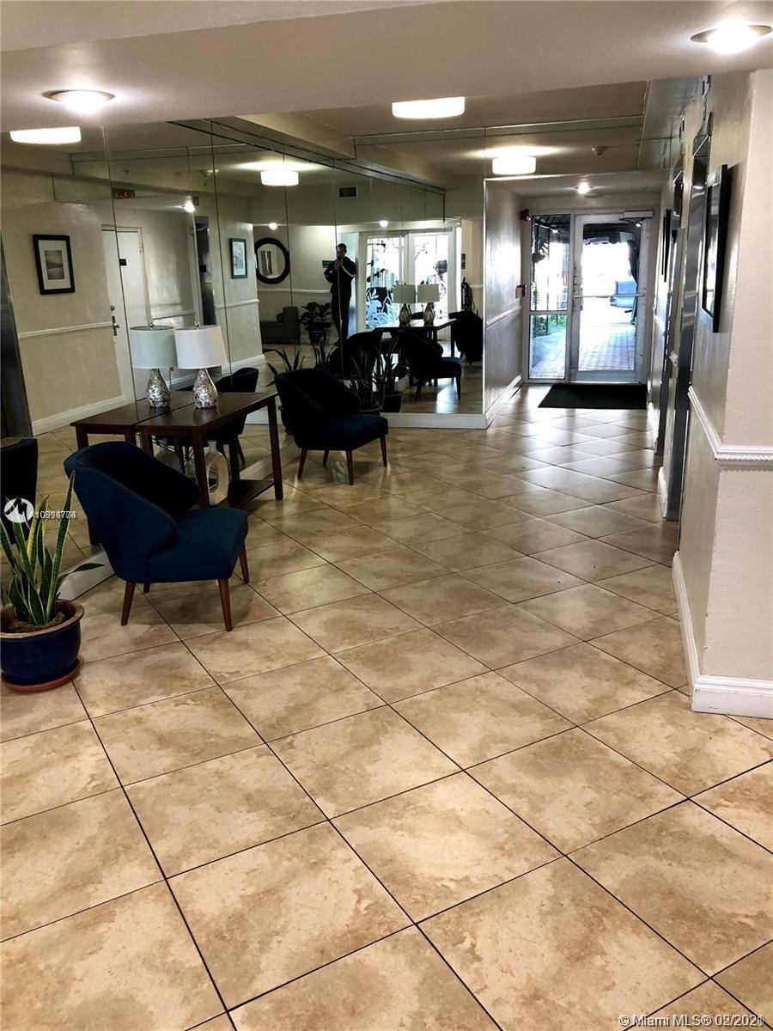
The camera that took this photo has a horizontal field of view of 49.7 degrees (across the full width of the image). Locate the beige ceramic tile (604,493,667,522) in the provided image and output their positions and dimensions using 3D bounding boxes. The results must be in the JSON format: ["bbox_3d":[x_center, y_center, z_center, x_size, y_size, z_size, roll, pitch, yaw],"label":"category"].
[{"bbox_3d":[1.628,-0.033,5.095,0.457,0.012,0.457,-11,19,-28],"label":"beige ceramic tile"}]

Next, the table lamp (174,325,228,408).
[{"bbox_3d":[-1.186,-0.967,5.357,0.340,0.525,0.340,3,18,15],"label":"table lamp"}]

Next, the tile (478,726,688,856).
[{"bbox_3d":[0.552,0.798,2.475,0.457,0.012,0.457,-11,19,-28],"label":"tile"}]

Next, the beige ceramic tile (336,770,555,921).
[{"bbox_3d":[0.153,0.875,2.258,0.457,0.012,0.457,-11,19,-28],"label":"beige ceramic tile"}]

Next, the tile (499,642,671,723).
[{"bbox_3d":[0.782,0.660,3.336,0.500,0.010,0.500,-11,20,-28],"label":"tile"}]

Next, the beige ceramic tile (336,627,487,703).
[{"bbox_3d":[0.100,0.623,3.517,0.500,0.010,0.500,-11,20,-28],"label":"beige ceramic tile"}]

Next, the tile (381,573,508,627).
[{"bbox_3d":[0.277,0.414,4.121,0.491,0.013,0.491,-11,20,-28],"label":"tile"}]

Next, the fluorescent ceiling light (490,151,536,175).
[{"bbox_3d":[1.446,-3.987,9.450,0.480,0.190,0.480,3,18,15],"label":"fluorescent ceiling light"}]

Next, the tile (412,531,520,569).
[{"bbox_3d":[0.430,0.199,4.444,0.457,0.012,0.457,-11,19,-28],"label":"tile"}]

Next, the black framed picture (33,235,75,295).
[{"bbox_3d":[-3.398,-2.574,8.556,0.030,0.569,0.574,3,18,15],"label":"black framed picture"}]

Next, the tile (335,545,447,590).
[{"bbox_3d":[0.029,0.292,4.537,0.491,0.013,0.491,-11,20,-28],"label":"tile"}]

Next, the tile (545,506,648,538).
[{"bbox_3d":[1.229,0.044,4.878,0.457,0.012,0.457,-11,19,-28],"label":"tile"}]

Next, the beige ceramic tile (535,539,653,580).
[{"bbox_3d":[1.059,0.233,4.277,0.457,0.012,0.457,-11,19,-28],"label":"beige ceramic tile"}]

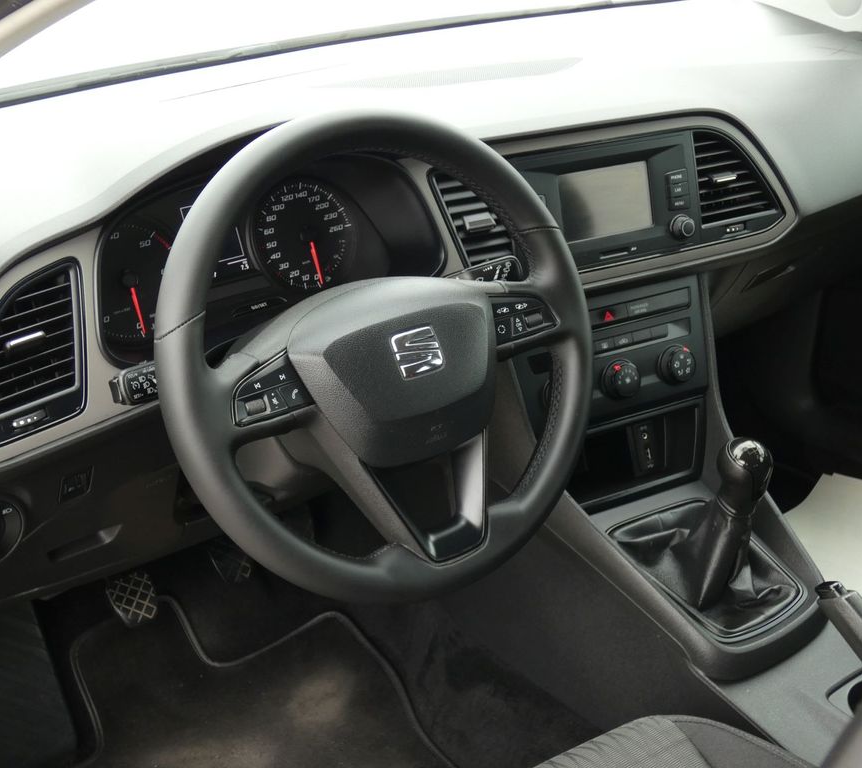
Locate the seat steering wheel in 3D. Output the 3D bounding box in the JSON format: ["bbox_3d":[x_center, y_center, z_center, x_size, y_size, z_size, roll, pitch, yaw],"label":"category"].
[{"bbox_3d":[-0.034,-0.023,0.875,0.372,0.372,0.090,-18,5,-32],"label":"seat steering wheel"}]

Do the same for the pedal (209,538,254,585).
[{"bbox_3d":[-0.249,0.218,1.430,0.056,0.060,0.028,-18,-9,-32],"label":"pedal"}]

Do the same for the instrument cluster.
[{"bbox_3d":[-0.158,-0.121,1.015,0.325,0.145,0.090,-18,7,-32],"label":"instrument cluster"}]

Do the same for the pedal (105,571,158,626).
[{"bbox_3d":[-0.354,0.256,1.370,0.056,0.060,0.028,-18,-9,-32],"label":"pedal"}]

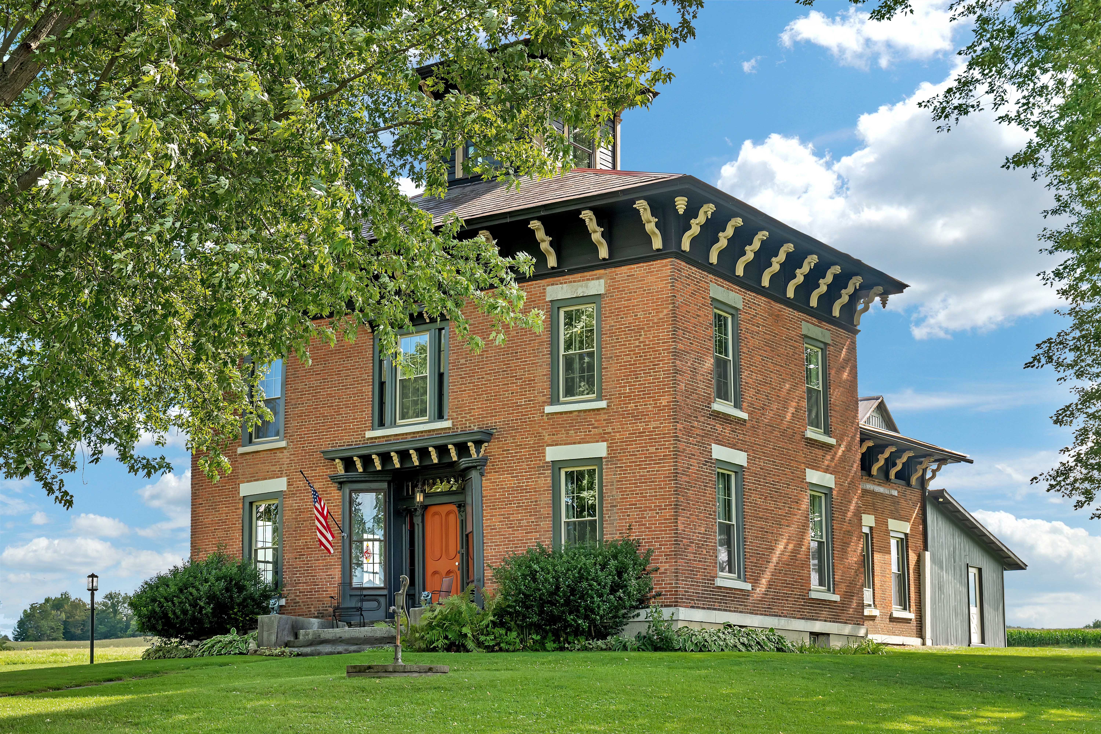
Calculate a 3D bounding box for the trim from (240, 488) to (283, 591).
[{"bbox_3d":[-6.184,3.897,37.232,1.170,2.304,0.150,-8,-14,34],"label":"trim"}]

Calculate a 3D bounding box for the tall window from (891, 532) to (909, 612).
[{"bbox_3d":[9.145,5.340,44.844,0.130,2.050,1.050,-8,-14,34],"label":"tall window"}]

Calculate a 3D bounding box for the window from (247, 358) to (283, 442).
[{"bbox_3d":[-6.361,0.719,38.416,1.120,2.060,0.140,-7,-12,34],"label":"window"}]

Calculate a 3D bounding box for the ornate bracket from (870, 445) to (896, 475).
[{"bbox_3d":[8.488,2.386,43.732,0.660,0.680,0.190,-7,-12,34],"label":"ornate bracket"}]

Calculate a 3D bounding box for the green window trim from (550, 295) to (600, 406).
[{"bbox_3d":[0.538,-0.318,33.711,1.200,2.130,0.150,-7,-12,34],"label":"green window trim"}]

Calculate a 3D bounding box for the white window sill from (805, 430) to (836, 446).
[{"bbox_3d":[5.716,1.539,36.629,0.160,0.123,1.447,-8,-14,34],"label":"white window sill"}]

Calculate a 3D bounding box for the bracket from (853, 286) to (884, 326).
[{"bbox_3d":[7.204,-1.388,38.773,0.680,0.820,0.170,-8,-14,34],"label":"bracket"}]

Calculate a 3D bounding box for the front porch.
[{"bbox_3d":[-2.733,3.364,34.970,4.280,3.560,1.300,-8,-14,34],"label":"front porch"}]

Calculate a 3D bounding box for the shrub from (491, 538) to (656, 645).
[{"bbox_3d":[0.408,4.033,30.632,3.100,2.000,2.400,-8,-14,34],"label":"shrub"}]

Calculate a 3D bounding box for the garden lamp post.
[{"bbox_3d":[-10.247,5.629,38.300,0.260,2.080,0.260,-8,-14,34],"label":"garden lamp post"}]

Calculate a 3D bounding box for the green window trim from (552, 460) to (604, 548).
[{"bbox_3d":[0.553,2.888,32.637,1.210,2.220,0.150,-8,-14,34],"label":"green window trim"}]

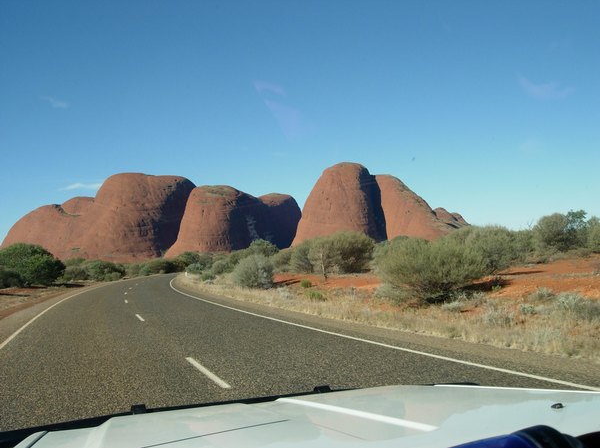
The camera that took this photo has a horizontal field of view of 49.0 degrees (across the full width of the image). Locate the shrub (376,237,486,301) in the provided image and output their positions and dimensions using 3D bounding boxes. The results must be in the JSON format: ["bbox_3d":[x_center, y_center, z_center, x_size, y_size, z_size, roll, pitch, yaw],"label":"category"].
[{"bbox_3d":[4.093,1.432,20.500,3.420,2.020,3.080,-3,-3,0],"label":"shrub"}]

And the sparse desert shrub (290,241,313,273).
[{"bbox_3d":[0.159,3.560,70.000,2.760,3.400,2.760,-3,-3,0],"label":"sparse desert shrub"}]

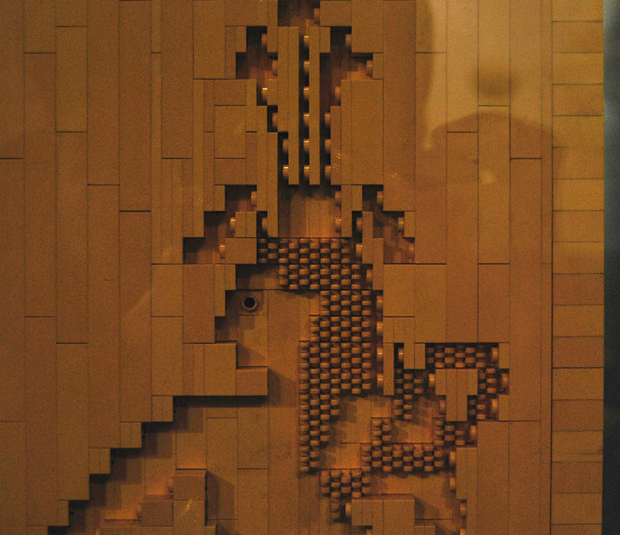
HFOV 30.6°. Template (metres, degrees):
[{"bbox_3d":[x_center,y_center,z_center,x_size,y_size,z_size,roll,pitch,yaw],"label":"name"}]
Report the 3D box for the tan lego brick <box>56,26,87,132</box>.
[{"bbox_3d":[-0.073,-0.057,0.349,0.010,0.032,0.010,0,1,0],"label":"tan lego brick"}]

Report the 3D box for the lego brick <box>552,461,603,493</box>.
[{"bbox_3d":[0.081,0.064,0.353,0.016,0.010,0.013,0,1,0],"label":"lego brick"}]

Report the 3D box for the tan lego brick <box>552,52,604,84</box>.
[{"bbox_3d":[0.081,-0.061,0.350,0.016,0.010,0.013,0,1,0],"label":"tan lego brick"}]

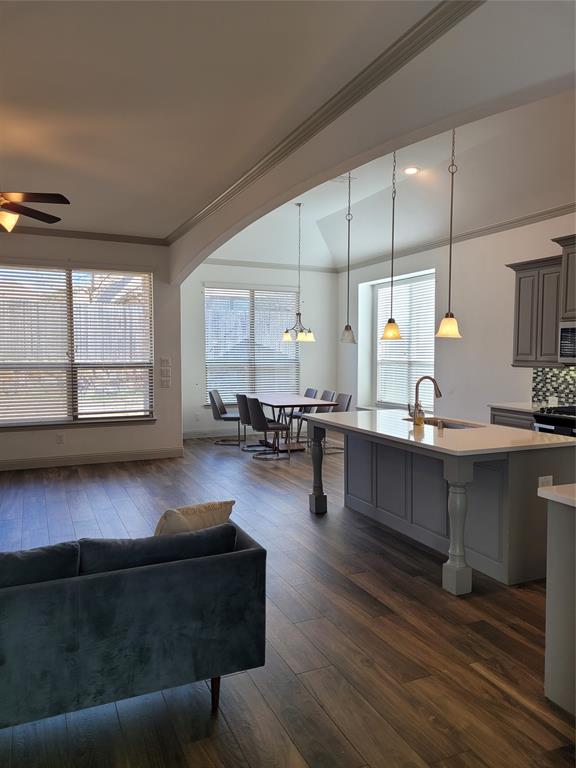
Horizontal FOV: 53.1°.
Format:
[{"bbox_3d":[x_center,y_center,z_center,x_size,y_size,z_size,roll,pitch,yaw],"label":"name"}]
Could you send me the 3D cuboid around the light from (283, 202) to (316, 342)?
[{"bbox_3d":[0.164,-1.669,8.809,0.520,2.080,0.520,0,3,0],"label":"light"}]

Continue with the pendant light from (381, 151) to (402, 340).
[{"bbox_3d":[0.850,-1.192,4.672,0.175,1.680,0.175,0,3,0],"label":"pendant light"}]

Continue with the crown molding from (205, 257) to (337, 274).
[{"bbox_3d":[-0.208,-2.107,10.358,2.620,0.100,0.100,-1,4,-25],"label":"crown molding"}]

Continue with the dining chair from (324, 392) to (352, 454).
[{"bbox_3d":[0.642,0.596,8.644,0.570,0.860,0.460,-1,3,-17],"label":"dining chair"}]

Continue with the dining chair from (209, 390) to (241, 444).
[{"bbox_3d":[-0.959,0.542,9.396,0.540,0.865,0.460,0,3,2],"label":"dining chair"}]

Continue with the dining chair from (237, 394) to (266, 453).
[{"bbox_3d":[-0.492,0.575,8.983,0.570,0.860,0.460,-1,3,-11],"label":"dining chair"}]

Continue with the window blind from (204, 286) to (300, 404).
[{"bbox_3d":[-0.607,-0.684,10.334,1.800,2.030,0.070,-1,4,-25],"label":"window blind"}]

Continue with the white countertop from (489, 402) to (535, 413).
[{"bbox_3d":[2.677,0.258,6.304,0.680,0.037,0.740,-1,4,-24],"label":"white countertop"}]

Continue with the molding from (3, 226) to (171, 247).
[{"bbox_3d":[-2.565,-1.926,7.487,2.080,0.100,0.100,-1,4,-25],"label":"molding"}]

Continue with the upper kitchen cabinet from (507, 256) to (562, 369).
[{"bbox_3d":[2.821,-0.772,6.308,0.370,1.140,0.740,-1,4,-24],"label":"upper kitchen cabinet"}]

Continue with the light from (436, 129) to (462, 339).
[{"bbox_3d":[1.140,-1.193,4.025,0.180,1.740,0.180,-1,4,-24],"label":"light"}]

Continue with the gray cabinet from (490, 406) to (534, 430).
[{"bbox_3d":[2.730,0.706,6.473,0.610,0.890,0.610,-1,4,-25],"label":"gray cabinet"}]

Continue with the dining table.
[{"bbox_3d":[-0.016,0.616,9.148,0.950,0.760,2.000,-1,3,-15],"label":"dining table"}]

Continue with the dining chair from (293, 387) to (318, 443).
[{"bbox_3d":[0.220,0.523,9.769,0.540,0.865,0.460,-1,3,-20],"label":"dining chair"}]

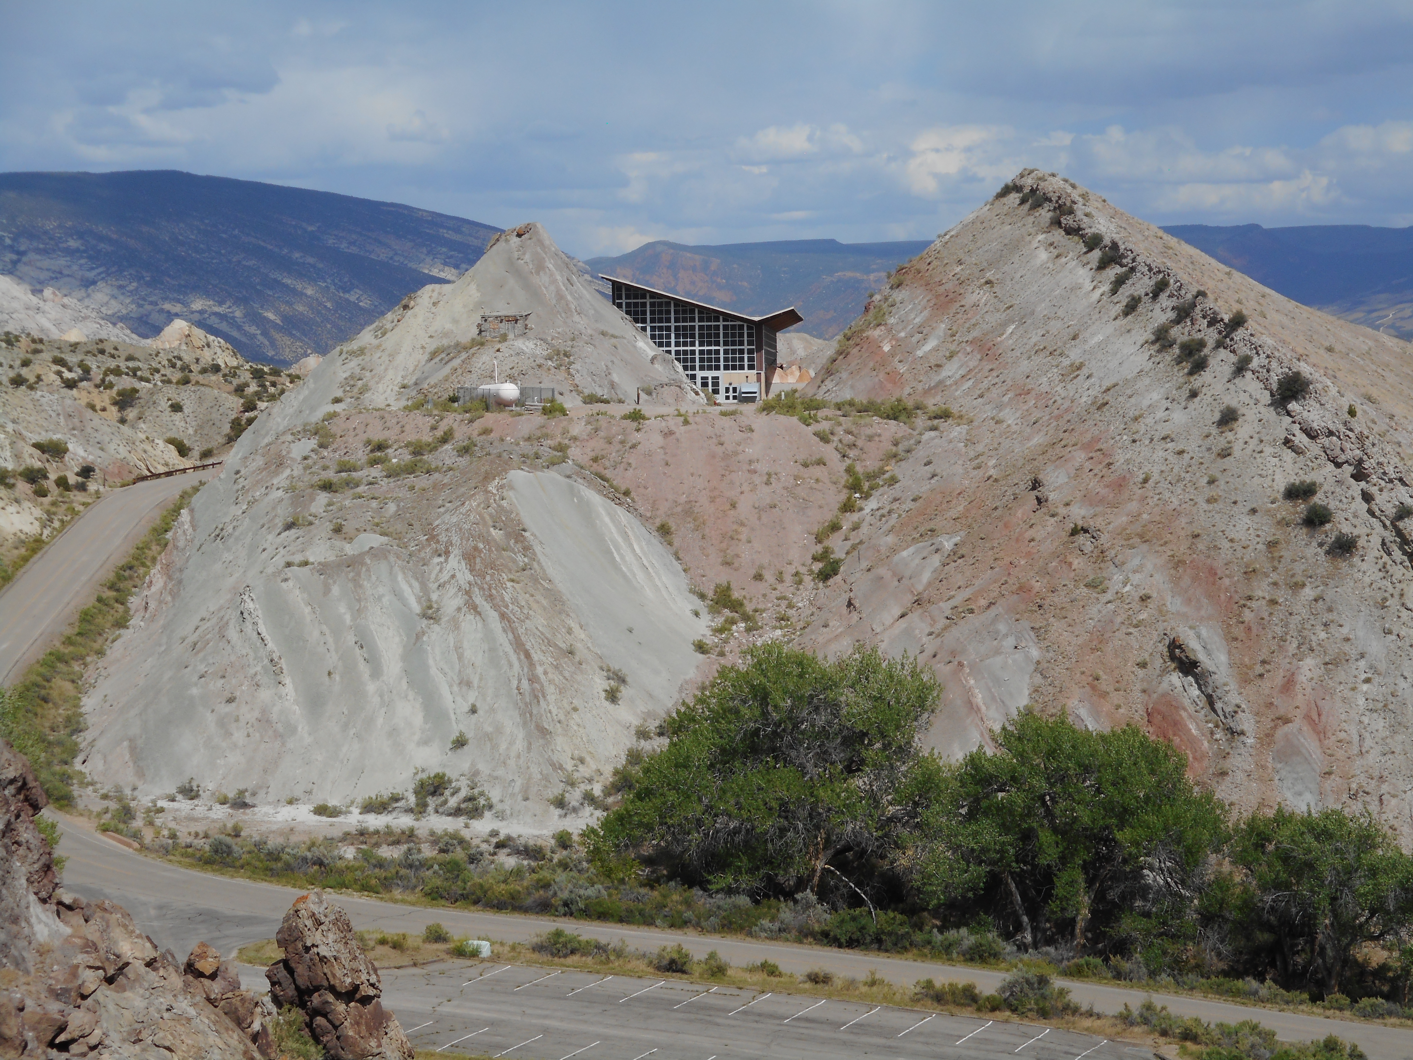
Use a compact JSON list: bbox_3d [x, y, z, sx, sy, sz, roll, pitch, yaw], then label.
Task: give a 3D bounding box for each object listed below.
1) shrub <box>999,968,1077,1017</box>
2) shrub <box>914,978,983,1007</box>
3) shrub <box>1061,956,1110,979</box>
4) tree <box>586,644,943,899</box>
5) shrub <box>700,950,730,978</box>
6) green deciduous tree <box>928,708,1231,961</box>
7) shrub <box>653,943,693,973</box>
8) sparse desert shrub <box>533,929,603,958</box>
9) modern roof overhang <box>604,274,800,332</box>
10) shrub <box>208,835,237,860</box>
[{"bbox_3d":[16.829,23.533,159.722,3.903,2.201,2.965,-1,2,0],"label":"shrub"},{"bbox_3d":[12.424,23.715,161.151,3.439,1.340,2.095,-1,2,0],"label":"shrub"},{"bbox_3d":[20.463,23.586,169.370,2.623,1.010,1.998,-1,2,0],"label":"shrub"},{"bbox_3d":[3.415,14.613,187.000,20.578,15.290,16.874,-1,2,0],"label":"tree"},{"bbox_3d":[0.439,23.010,166.703,1.492,1.334,1.441,-1,2,0],"label":"shrub"},{"bbox_3d":[20.670,17.127,177.000,16.764,13.387,14.249,-1,2,0],"label":"green deciduous tree"},{"bbox_3d":[-1.767,22.855,167.713,2.136,1.424,1.844,-1,2,0],"label":"shrub"},{"bbox_3d":[-7.487,22.490,171.212,3.654,1.423,2.225,-1,2,0],"label":"sparse desert shrub"},{"bbox_3d":[0.087,-32.392,448.944,26.300,6.800,46.000,-1,2,3],"label":"modern roof overhang"},{"bbox_3d":[-31.181,20.502,202.690,1.884,1.482,1.724,-1,2,0],"label":"shrub"}]

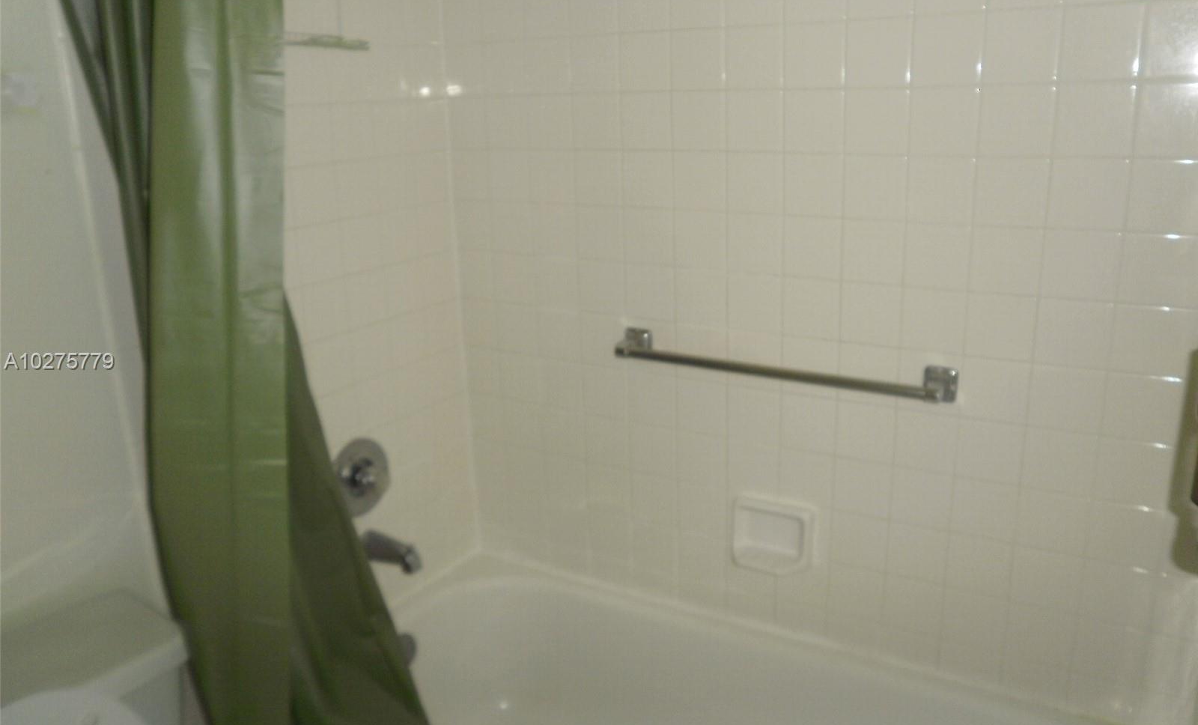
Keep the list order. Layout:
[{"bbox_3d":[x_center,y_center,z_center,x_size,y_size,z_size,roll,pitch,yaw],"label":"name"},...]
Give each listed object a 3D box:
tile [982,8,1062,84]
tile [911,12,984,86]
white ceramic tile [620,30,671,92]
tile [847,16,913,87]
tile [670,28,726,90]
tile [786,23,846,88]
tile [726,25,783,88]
[{"bbox_3d":[0.645,-0.480,1.365,0.108,0.108,0.009,8,20,31],"label":"tile"},{"bbox_3d":[0.554,-0.495,1.420,0.108,0.108,0.009,8,20,31],"label":"tile"},{"bbox_3d":[0.090,-0.566,1.697,0.108,0.108,0.009,8,21,31],"label":"white ceramic tile"},{"bbox_3d":[0.461,-0.505,1.474,0.108,0.108,0.009,8,21,31],"label":"tile"},{"bbox_3d":[0.176,-0.542,1.621,0.108,0.108,0.008,8,20,31],"label":"tile"},{"bbox_3d":[0.368,-0.520,1.528,0.108,0.108,0.009,8,21,31],"label":"tile"},{"bbox_3d":[0.275,-0.536,1.586,0.108,0.108,0.009,8,21,31],"label":"tile"}]

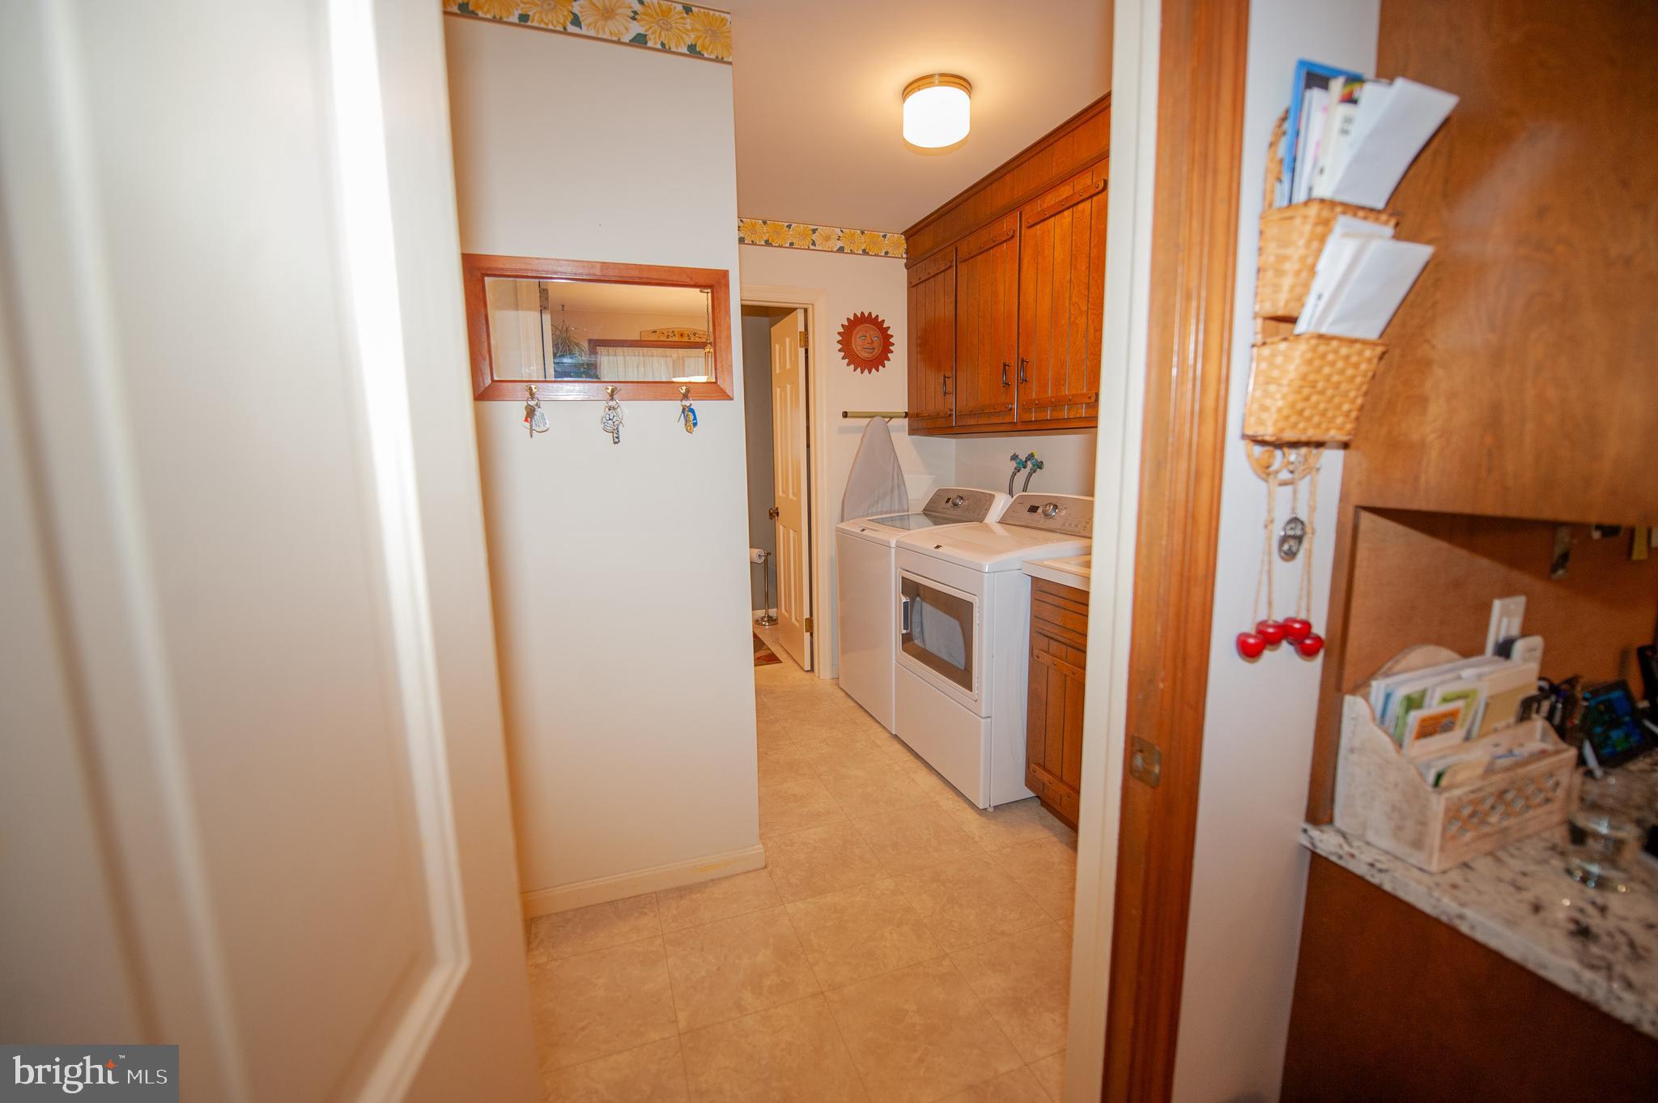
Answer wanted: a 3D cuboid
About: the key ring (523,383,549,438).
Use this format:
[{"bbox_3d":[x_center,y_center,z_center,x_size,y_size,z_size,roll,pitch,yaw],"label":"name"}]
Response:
[{"bbox_3d":[-0.738,-0.353,1.620,0.058,0.134,0.035,-4,8,-19],"label":"key ring"}]

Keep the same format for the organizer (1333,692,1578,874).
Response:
[{"bbox_3d":[0.852,0.276,0.871,0.300,0.200,0.115,-4,9,-20],"label":"organizer"}]

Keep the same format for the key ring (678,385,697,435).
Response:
[{"bbox_3d":[-0.382,-0.384,1.743,0.052,0.134,0.035,-4,9,-20],"label":"key ring"}]

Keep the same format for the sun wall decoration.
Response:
[{"bbox_3d":[0.199,-1.124,3.480,0.320,0.320,0.040,-4,9,-20],"label":"sun wall decoration"}]

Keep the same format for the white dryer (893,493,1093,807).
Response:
[{"bbox_3d":[0.748,0.338,2.643,0.700,1.080,0.705,-4,9,-20],"label":"white dryer"}]

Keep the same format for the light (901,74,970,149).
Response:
[{"bbox_3d":[0.359,-1.452,2.133,0.225,0.120,0.225,-1,9,0],"label":"light"}]

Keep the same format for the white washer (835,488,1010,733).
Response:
[{"bbox_3d":[0.478,0.251,3.275,0.655,1.080,0.690,-4,9,-19],"label":"white washer"}]

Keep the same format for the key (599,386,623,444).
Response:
[{"bbox_3d":[-0.571,-0.357,1.690,0.060,0.145,0.028,-4,8,-20],"label":"key"}]

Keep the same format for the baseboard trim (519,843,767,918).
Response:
[{"bbox_3d":[-0.549,0.989,1.912,0.759,0.082,0.018,-4,9,-20],"label":"baseboard trim"}]

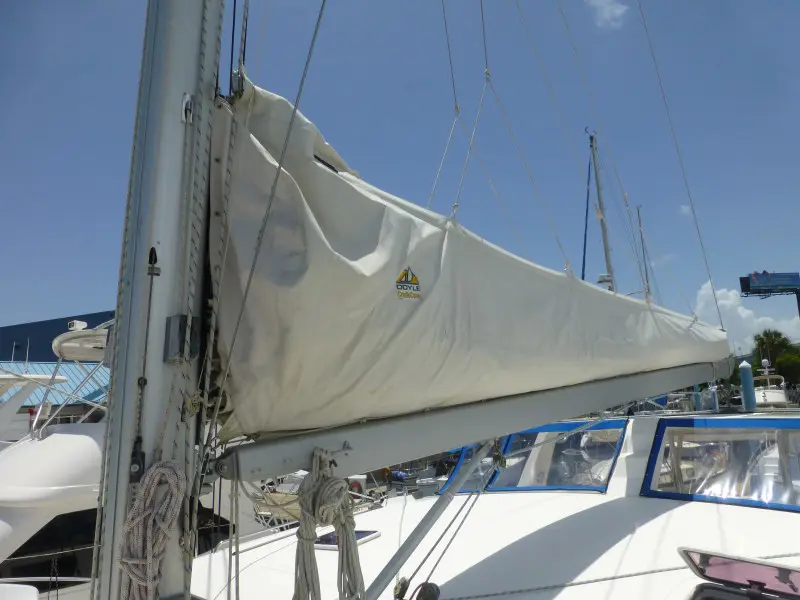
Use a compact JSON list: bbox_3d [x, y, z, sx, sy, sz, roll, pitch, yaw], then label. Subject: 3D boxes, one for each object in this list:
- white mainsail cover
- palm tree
[{"bbox_3d":[1.293,0.149,4.068,5.620,1.379,0.420,9,-13,-42],"label":"white mainsail cover"},{"bbox_3d":[33.577,6.918,49.257,3.525,8.735,3.525,0,-10,0],"label":"palm tree"}]

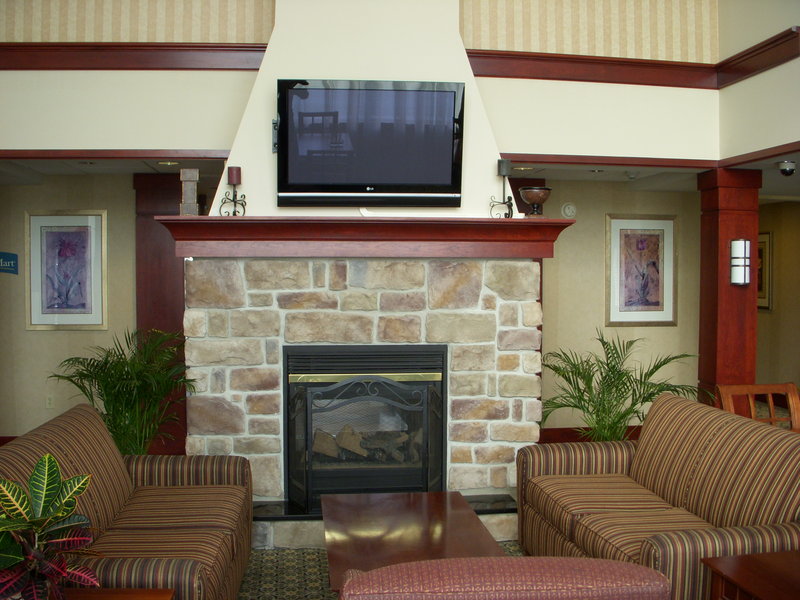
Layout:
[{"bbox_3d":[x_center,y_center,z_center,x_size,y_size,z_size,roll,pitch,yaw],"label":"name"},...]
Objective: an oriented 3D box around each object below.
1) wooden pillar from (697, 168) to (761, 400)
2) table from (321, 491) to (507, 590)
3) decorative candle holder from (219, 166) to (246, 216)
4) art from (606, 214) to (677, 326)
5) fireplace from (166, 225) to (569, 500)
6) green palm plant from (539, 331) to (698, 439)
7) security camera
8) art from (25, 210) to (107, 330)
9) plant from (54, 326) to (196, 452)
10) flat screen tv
[{"bbox_3d":[2.645,0.176,7.097,0.355,2.420,0.355,0,2,-7],"label":"wooden pillar"},{"bbox_3d":[0.029,1.270,3.965,0.730,0.450,1.362,0,2,-7],"label":"table"},{"bbox_3d":[-0.988,-0.637,5.182,0.160,0.303,0.130,0,2,-7],"label":"decorative candle holder"},{"bbox_3d":[2.236,-0.273,8.123,0.688,1.035,0.045,0,2,-7],"label":"art"},{"bbox_3d":[-0.213,0.404,5.582,2.500,1.799,0.720,0,2,-7],"label":"fireplace"},{"bbox_3d":[1.546,0.808,6.155,1.073,1.220,1.015,0,2,-7],"label":"green palm plant"},{"bbox_3d":[2.832,-0.964,6.435,0.136,0.113,0.136,0,2,-7],"label":"security camera"},{"bbox_3d":[-2.866,-0.251,7.537,0.679,1.025,0.045,0,2,-7],"label":"art"},{"bbox_3d":[-1.751,0.806,5.561,0.828,1.253,0.783,0,2,-7],"label":"plant"},{"bbox_3d":[-0.176,-0.931,5.243,1.117,0.750,0.100,0,12,-7],"label":"flat screen tv"}]

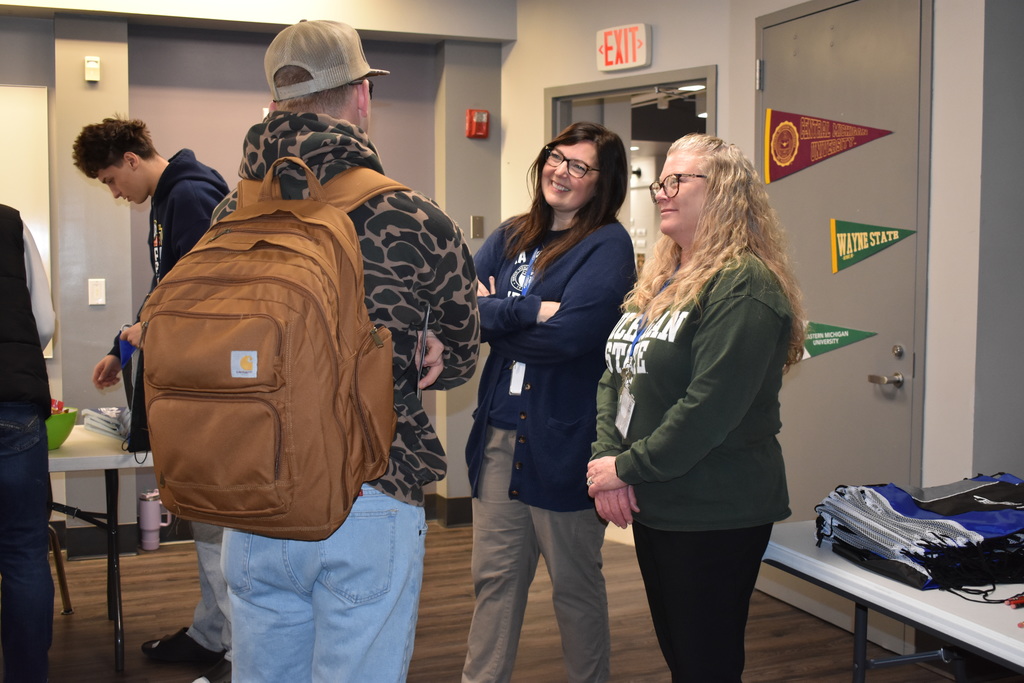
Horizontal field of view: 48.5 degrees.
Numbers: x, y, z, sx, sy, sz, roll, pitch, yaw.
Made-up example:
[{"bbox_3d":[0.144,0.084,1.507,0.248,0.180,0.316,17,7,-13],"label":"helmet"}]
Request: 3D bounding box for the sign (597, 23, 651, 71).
[{"bbox_3d":[0.518,-1.371,5.315,0.300,0.192,0.045,4,6,44],"label":"sign"}]

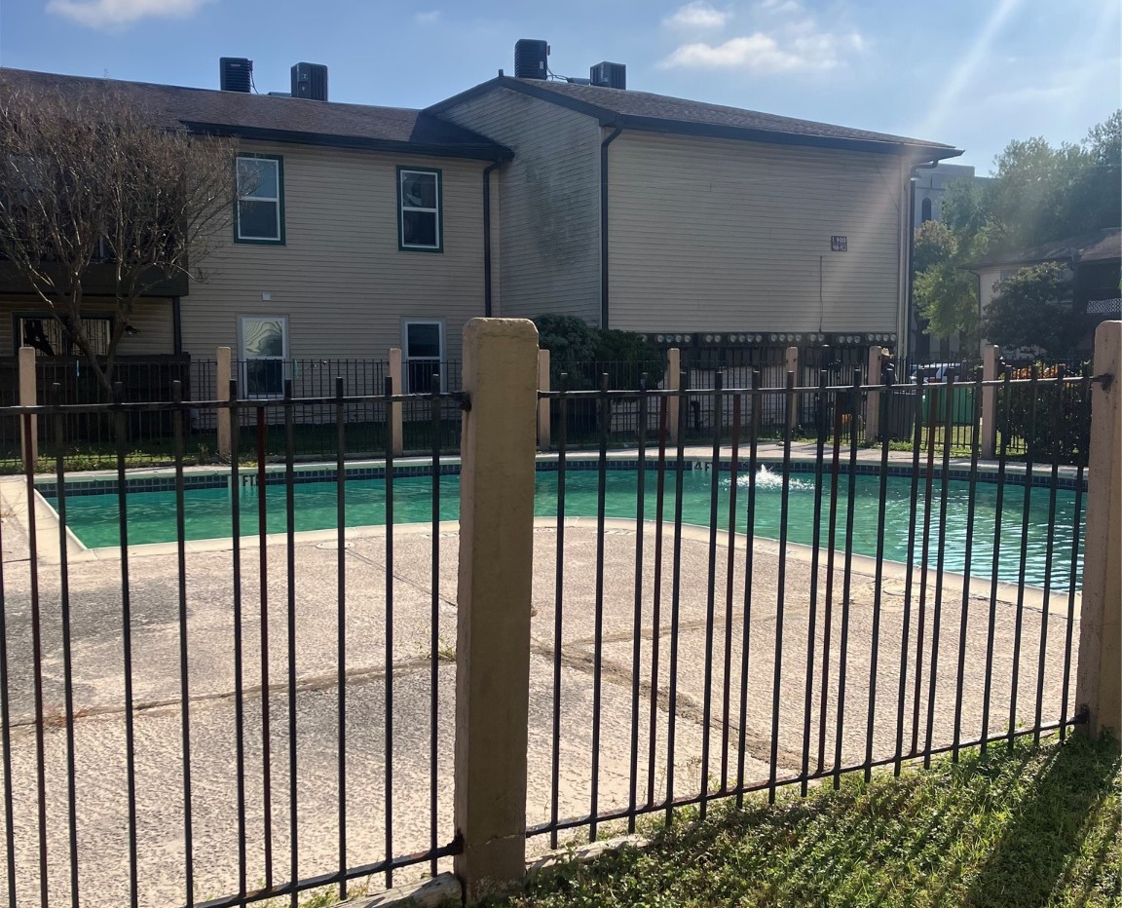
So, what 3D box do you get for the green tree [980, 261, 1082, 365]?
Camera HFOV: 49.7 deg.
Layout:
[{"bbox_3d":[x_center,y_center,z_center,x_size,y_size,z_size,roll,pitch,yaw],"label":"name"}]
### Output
[{"bbox_3d":[17.367,-4.866,44.749,3.750,4.500,3.600,-3,6,-28],"label":"green tree"}]

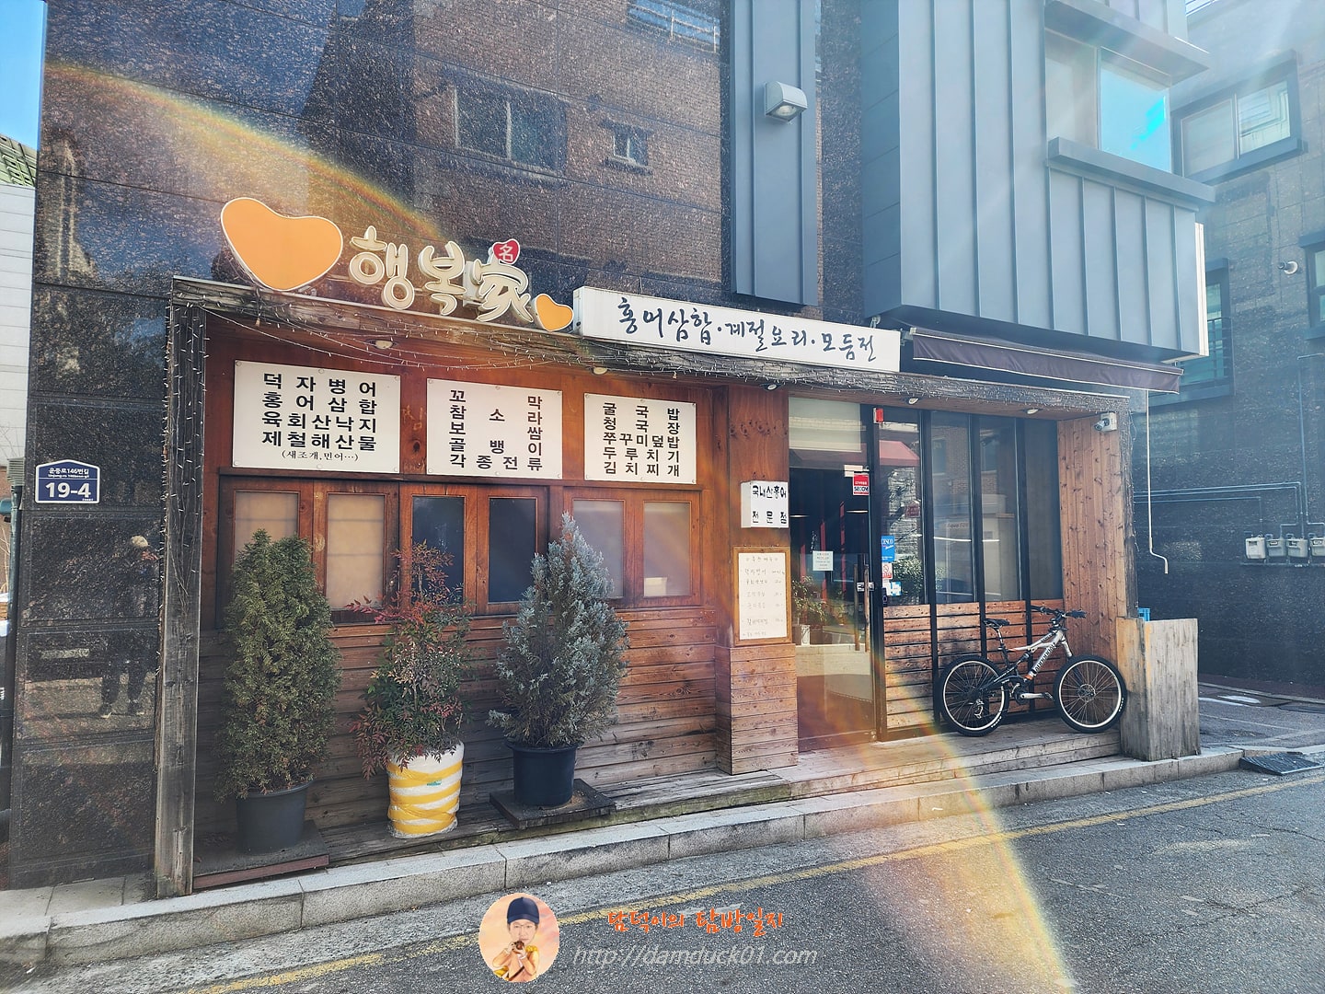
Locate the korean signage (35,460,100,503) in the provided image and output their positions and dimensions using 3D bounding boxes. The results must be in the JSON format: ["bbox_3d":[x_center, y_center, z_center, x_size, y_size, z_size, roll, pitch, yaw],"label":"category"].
[{"bbox_3d":[-2.927,-0.076,4.344,0.260,0.218,0.020,2,-4,-28],"label":"korean signage"}]

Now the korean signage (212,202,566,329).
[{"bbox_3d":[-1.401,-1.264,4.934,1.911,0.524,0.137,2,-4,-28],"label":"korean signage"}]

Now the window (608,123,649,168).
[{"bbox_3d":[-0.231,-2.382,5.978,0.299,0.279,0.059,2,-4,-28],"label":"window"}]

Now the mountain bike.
[{"bbox_3d":[3.204,1.518,7.626,1.722,1.049,0.588,0,-4,-10],"label":"mountain bike"}]

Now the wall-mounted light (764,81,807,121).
[{"bbox_3d":[0.892,-2.918,6.399,0.208,0.245,0.221,2,-4,-28],"label":"wall-mounted light"}]

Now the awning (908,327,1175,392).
[{"bbox_3d":[3.419,-1.144,7.685,3.401,0.265,0.274,2,-4,-28],"label":"awning"}]

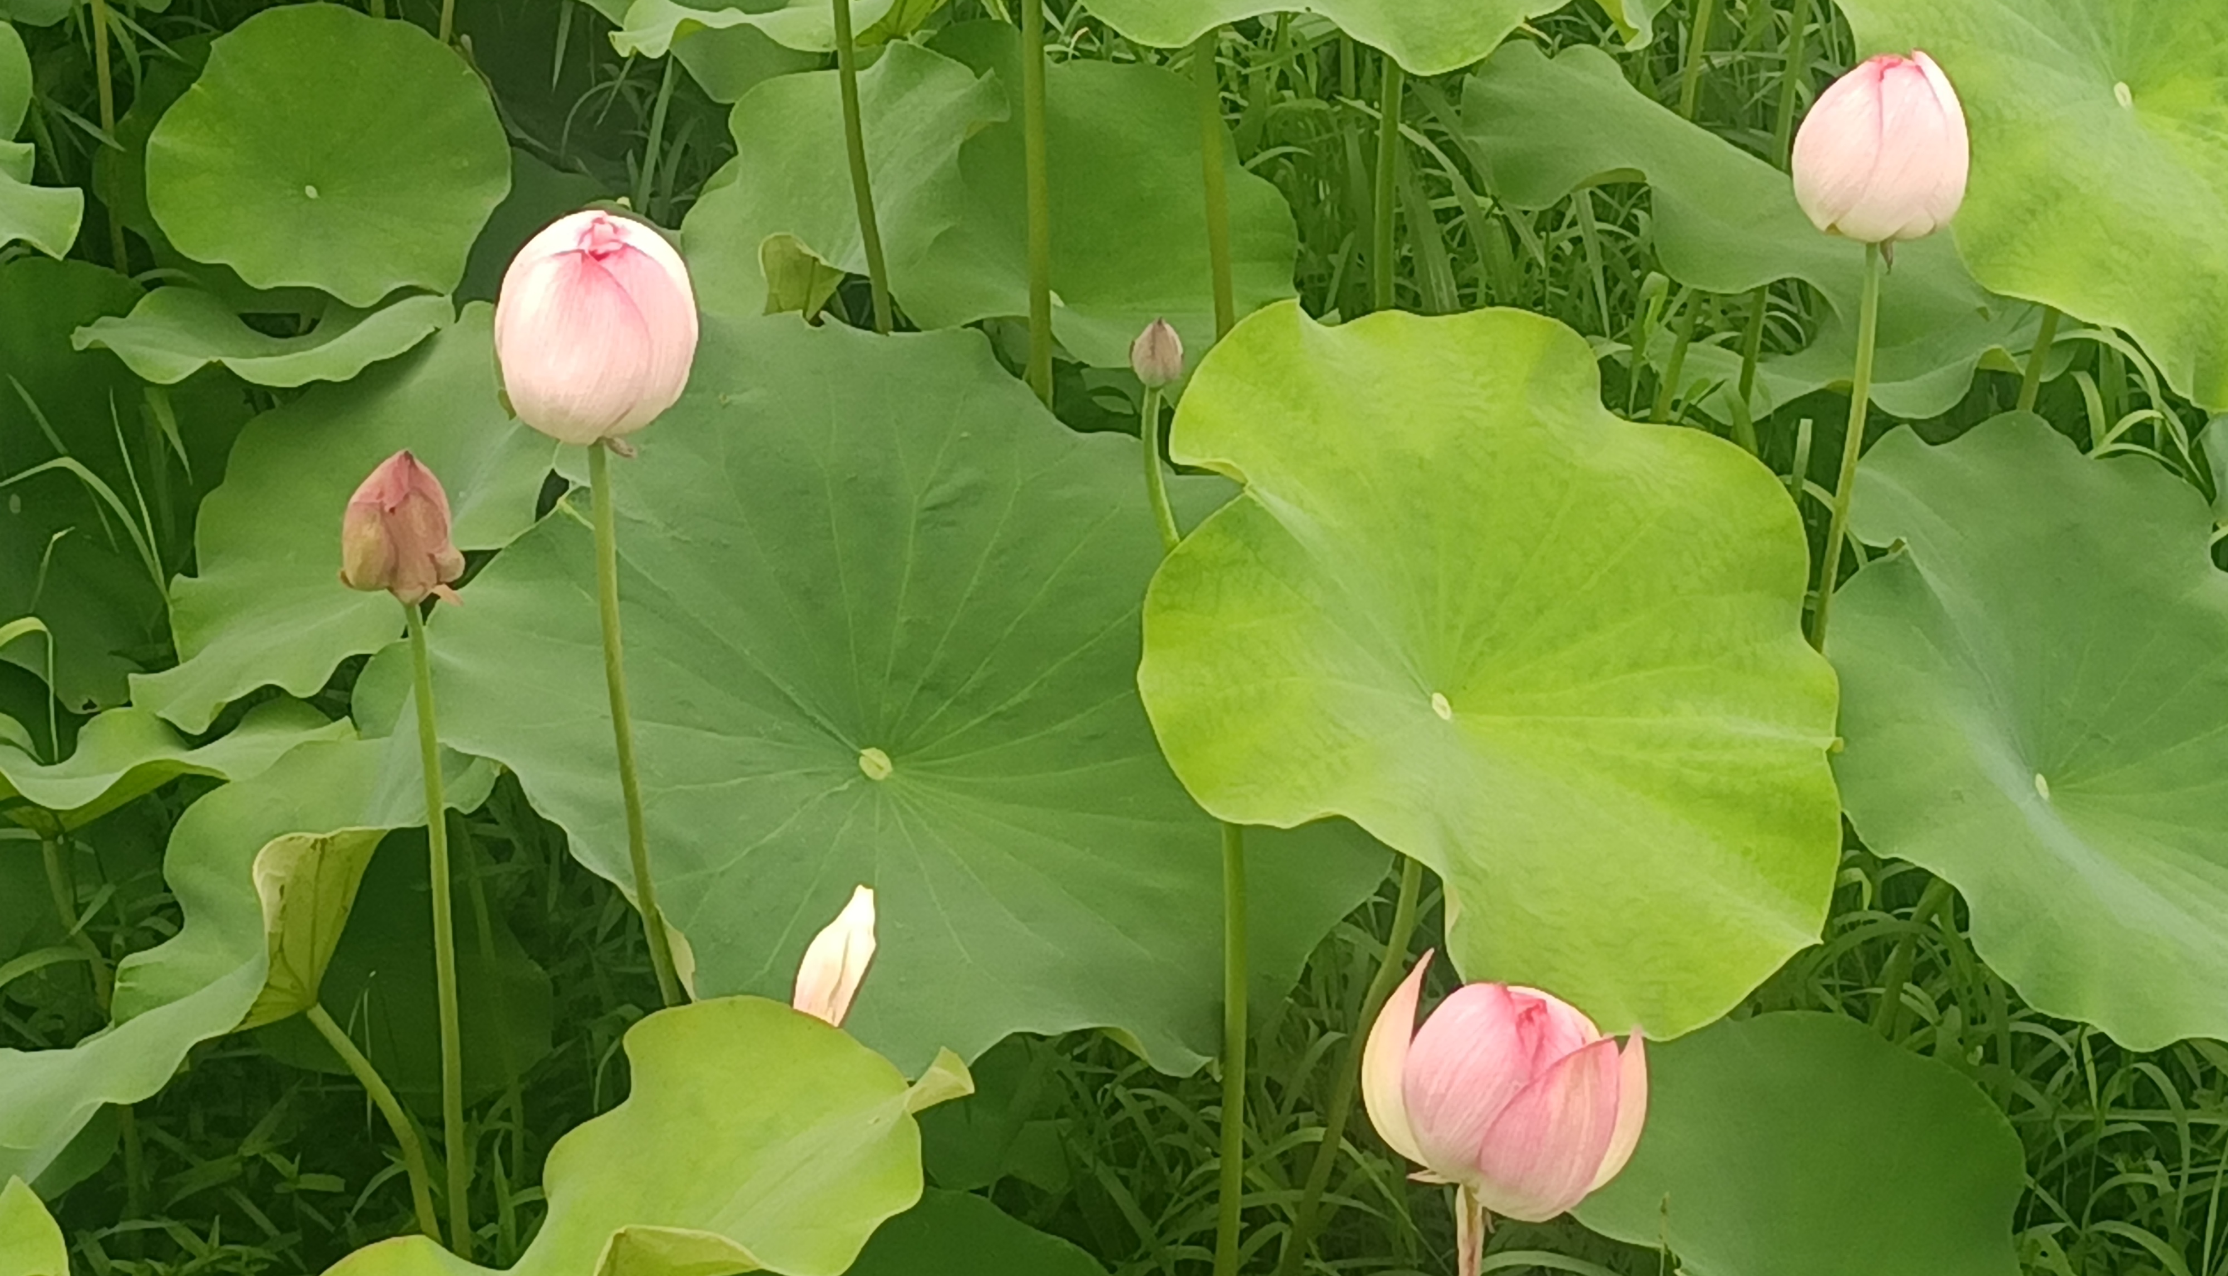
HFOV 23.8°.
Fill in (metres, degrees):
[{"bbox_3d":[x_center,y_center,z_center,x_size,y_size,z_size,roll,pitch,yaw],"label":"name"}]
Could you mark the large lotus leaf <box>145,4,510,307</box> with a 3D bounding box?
[{"bbox_3d":[-0.515,-0.317,3.450,0.238,0.035,0.235,0,49,0],"label":"large lotus leaf"}]

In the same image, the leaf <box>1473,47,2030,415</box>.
[{"bbox_3d":[0.403,-0.258,3.350,0.365,0.090,0.280,0,37,0],"label":"leaf"}]

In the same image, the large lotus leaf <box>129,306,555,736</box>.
[{"bbox_3d":[-0.436,-0.066,2.980,0.250,0.075,0.270,-3,45,1],"label":"large lotus leaf"}]

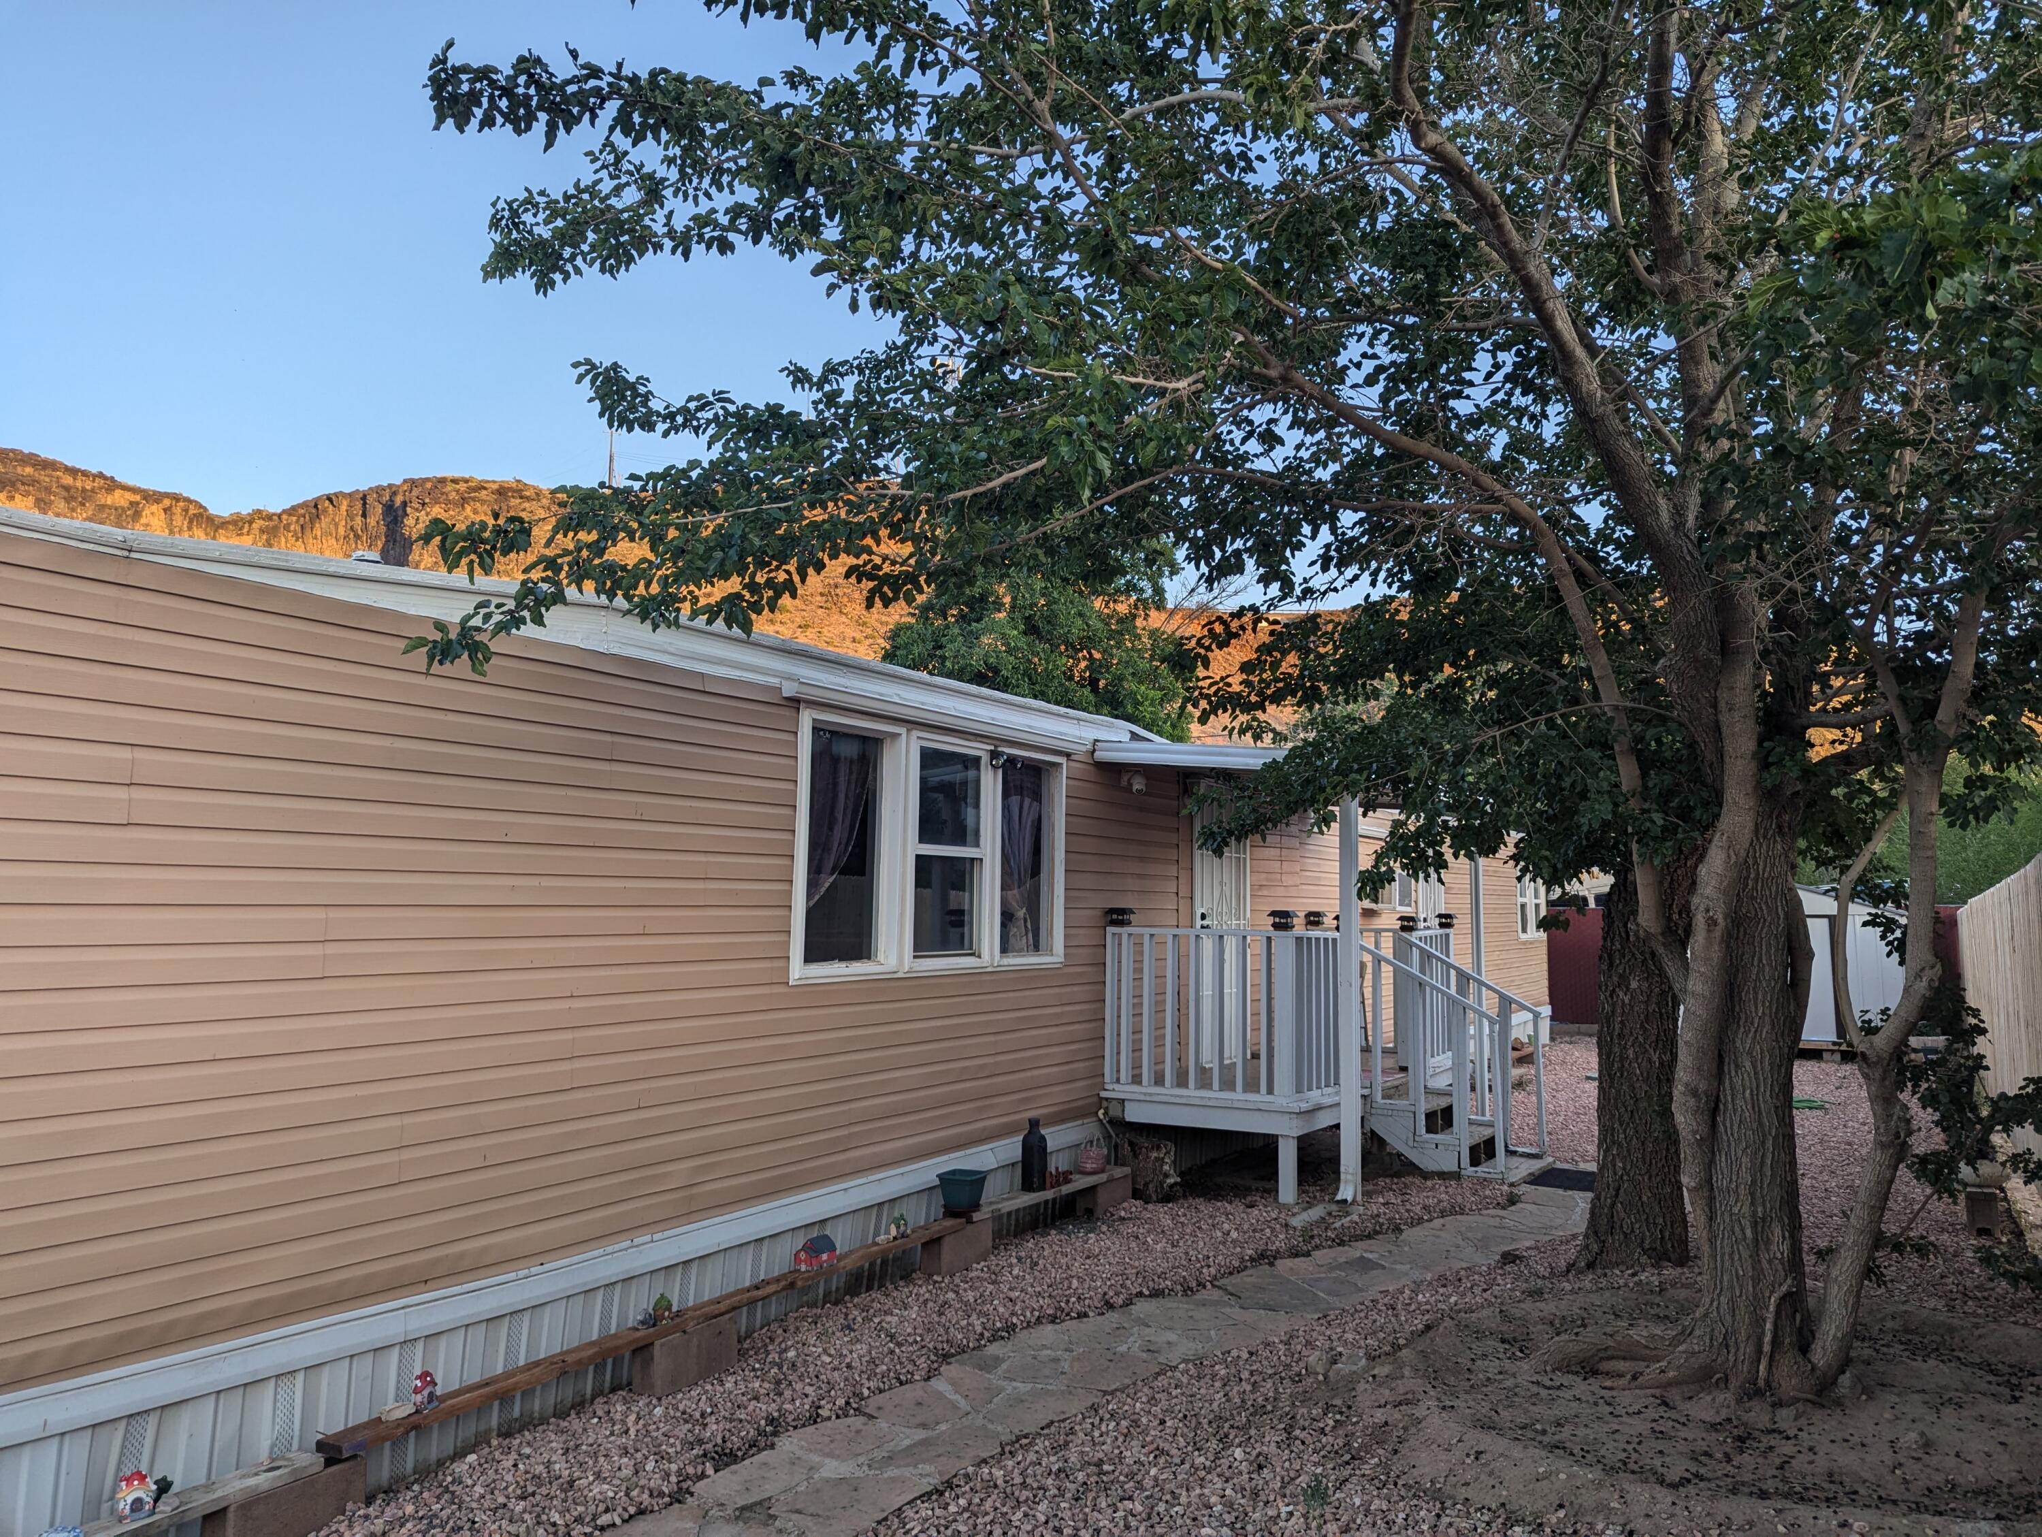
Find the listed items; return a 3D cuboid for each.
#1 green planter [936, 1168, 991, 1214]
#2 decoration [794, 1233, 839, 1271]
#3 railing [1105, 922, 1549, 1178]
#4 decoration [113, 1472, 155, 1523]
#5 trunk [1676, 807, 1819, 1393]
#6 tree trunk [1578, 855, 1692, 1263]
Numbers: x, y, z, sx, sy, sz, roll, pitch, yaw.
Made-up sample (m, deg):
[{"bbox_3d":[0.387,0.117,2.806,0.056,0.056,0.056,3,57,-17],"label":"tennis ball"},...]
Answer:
[{"bbox_3d":[-0.259,1.905,6.387,0.176,0.145,0.168,-2,-6,32],"label":"green planter"},{"bbox_3d":[-0.799,1.886,5.534,0.082,0.116,0.146,-2,-6,32],"label":"decoration"},{"bbox_3d":[2.014,1.693,8.662,1.931,1.426,3.029,-2,-6,32],"label":"railing"},{"bbox_3d":[-2.124,1.749,3.402,0.067,0.104,0.089,-3,-7,37],"label":"decoration"},{"bbox_3d":[2.472,1.108,4.811,0.436,1.871,0.416,-2,-6,27],"label":"trunk"},{"bbox_3d":[2.744,1.324,6.376,0.465,1.742,0.446,-1,-6,23],"label":"tree trunk"}]

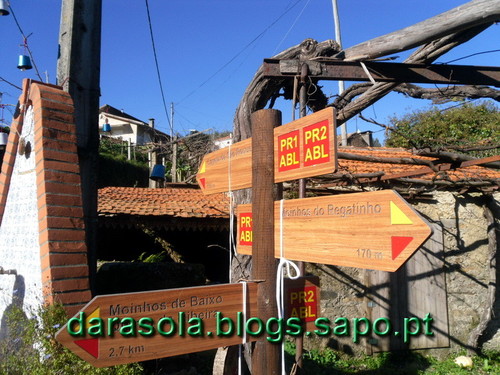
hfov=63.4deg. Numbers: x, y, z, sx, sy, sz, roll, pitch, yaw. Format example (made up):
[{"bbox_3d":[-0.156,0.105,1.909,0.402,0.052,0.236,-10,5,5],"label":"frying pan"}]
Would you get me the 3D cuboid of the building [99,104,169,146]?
[{"bbox_3d":[-16.375,-7.257,52.873,9.500,6.800,8.500,-2,-8,17],"label":"building"}]

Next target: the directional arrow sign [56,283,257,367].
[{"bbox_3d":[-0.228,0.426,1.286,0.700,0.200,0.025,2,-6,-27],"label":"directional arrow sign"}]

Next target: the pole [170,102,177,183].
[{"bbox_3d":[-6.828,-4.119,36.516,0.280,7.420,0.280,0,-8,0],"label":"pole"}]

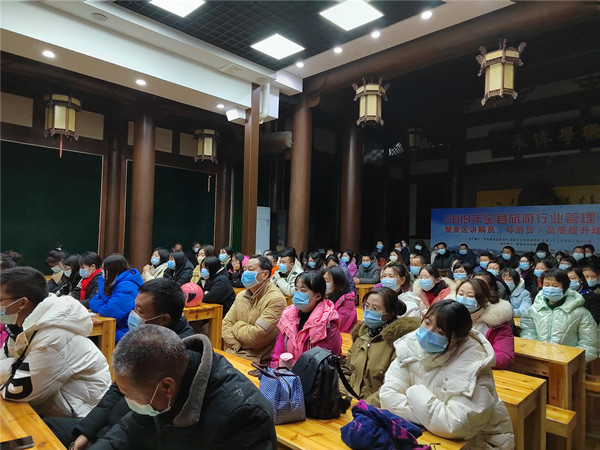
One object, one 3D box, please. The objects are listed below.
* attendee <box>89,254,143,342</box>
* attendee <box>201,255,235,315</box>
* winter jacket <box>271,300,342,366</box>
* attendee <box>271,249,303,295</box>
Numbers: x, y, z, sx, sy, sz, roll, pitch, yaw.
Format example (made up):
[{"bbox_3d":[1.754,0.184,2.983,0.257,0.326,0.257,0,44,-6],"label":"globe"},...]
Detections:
[{"bbox_3d":[-1.892,0.963,4.044,0.720,1.280,0.520,3,-2,-36],"label":"attendee"},{"bbox_3d":[-0.905,0.897,3.982,0.650,1.200,0.470,3,-2,-42],"label":"attendee"},{"bbox_3d":[0.007,0.749,2.244,0.460,0.630,0.380,0,-2,38],"label":"winter jacket"},{"bbox_3d":[-0.167,0.999,5.322,0.540,1.380,0.750,0,-2,44],"label":"attendee"}]

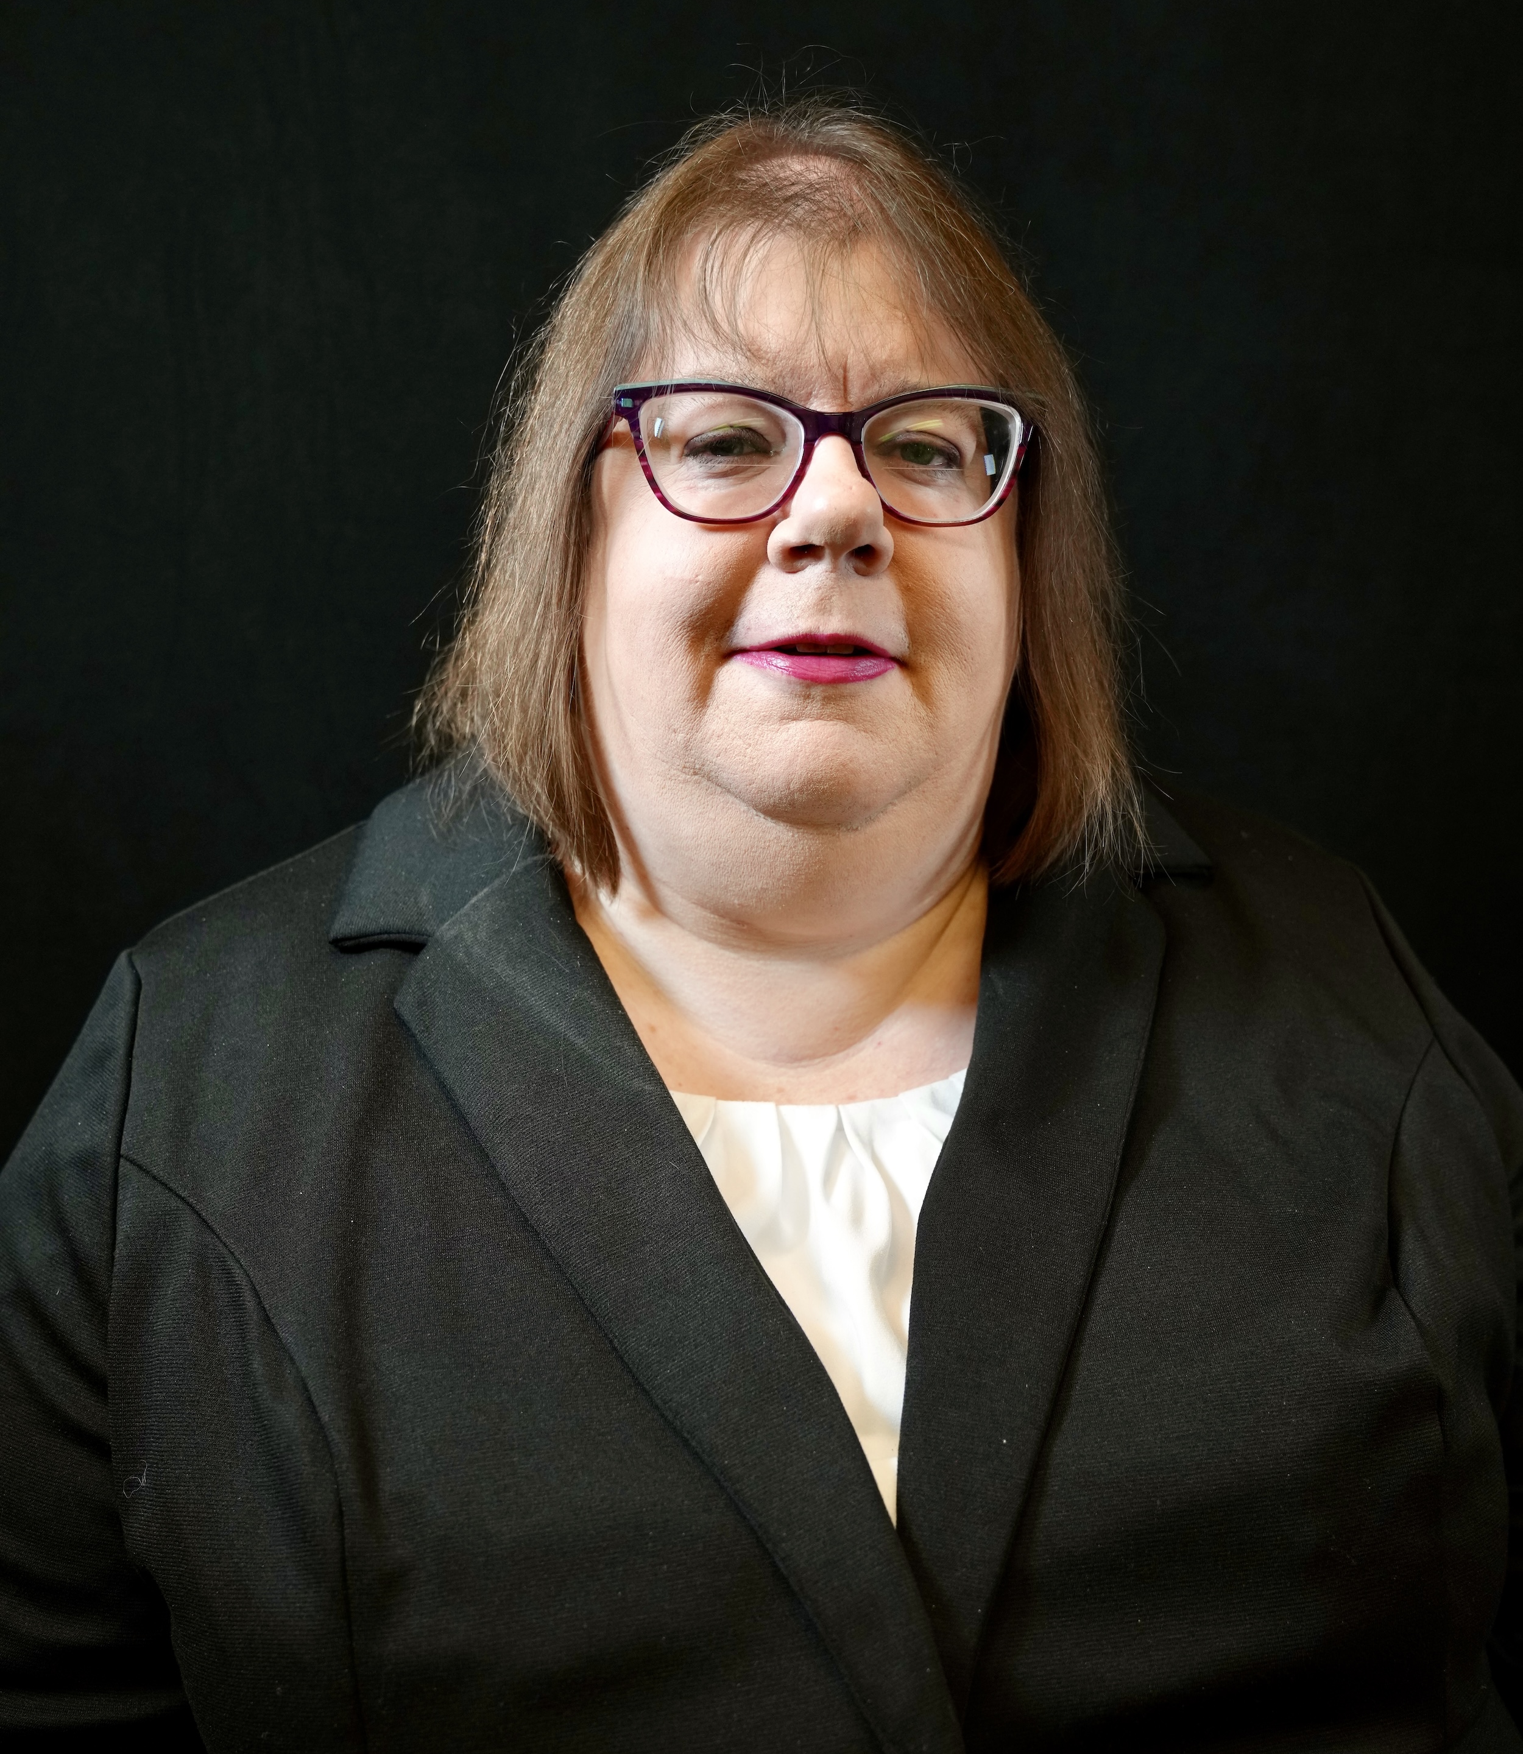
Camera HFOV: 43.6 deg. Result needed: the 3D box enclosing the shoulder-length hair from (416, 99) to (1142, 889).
[{"bbox_3d":[0.006,-0.138,0.680,0.250,0.272,0.210,1,-1,-7],"label":"shoulder-length hair"}]

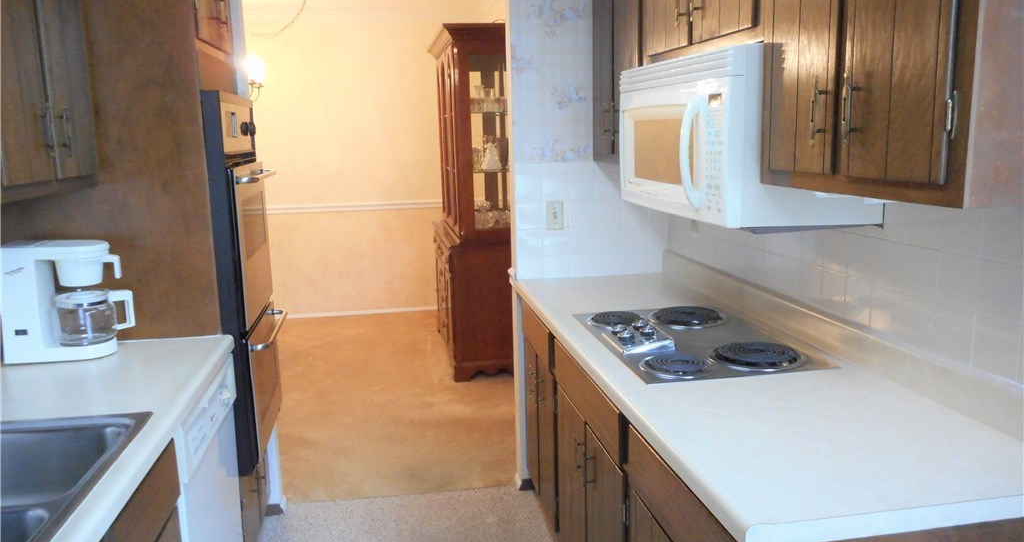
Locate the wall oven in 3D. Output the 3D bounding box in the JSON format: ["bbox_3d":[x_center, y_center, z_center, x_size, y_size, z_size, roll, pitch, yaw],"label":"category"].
[{"bbox_3d":[-1.090,0.024,2.444,0.605,1.166,0.563,-3,11,-10],"label":"wall oven"}]

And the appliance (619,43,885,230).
[{"bbox_3d":[0.597,-0.368,2.032,0.411,0.407,0.759,-3,11,-10],"label":"appliance"}]

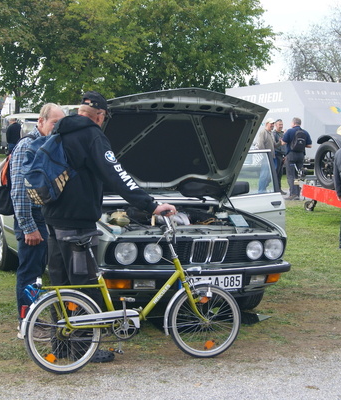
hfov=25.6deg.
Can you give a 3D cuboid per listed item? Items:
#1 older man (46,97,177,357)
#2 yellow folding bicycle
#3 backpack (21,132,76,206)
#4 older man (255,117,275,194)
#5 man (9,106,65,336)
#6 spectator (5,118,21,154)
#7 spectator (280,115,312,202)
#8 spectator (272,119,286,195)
[{"bbox_3d":[-0.436,0.178,5.020,0.600,1.800,0.700,-3,7,-37],"label":"older man"},{"bbox_3d":[-0.250,0.586,4.930,1.540,1.020,0.500,0,5,-31],"label":"yellow folding bicycle"},{"bbox_3d":[-0.800,-0.207,4.930,0.310,0.450,0.220,10,-6,42],"label":"backpack"},{"bbox_3d":[2.091,-0.920,16.400,0.380,1.740,0.500,4,6,24],"label":"older man"},{"bbox_3d":[-0.985,0.144,5.550,0.450,1.740,0.520,0,6,-9],"label":"man"},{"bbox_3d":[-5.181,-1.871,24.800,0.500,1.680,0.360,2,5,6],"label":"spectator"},{"bbox_3d":[2.674,-0.870,15.900,0.540,1.770,0.380,-1,6,-20],"label":"spectator"},{"bbox_3d":[2.477,-0.982,17.100,0.500,1.750,0.360,-2,6,-27],"label":"spectator"}]

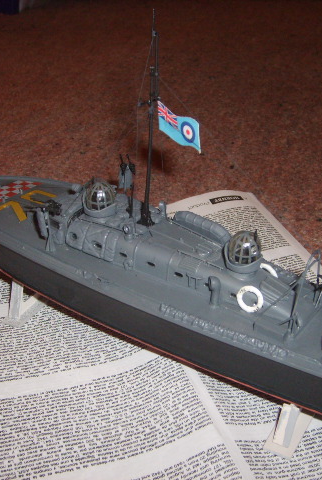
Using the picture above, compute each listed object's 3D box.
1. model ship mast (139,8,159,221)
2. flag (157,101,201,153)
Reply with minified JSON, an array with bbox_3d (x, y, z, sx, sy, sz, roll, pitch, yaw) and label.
[{"bbox_3d":[-0.005,-0.047,0.274,0.007,0.096,0.014,20,33,29],"label":"model ship mast"},{"bbox_3d":[0.007,-0.047,0.270,0.025,0.015,0.005,27,37,37],"label":"flag"}]

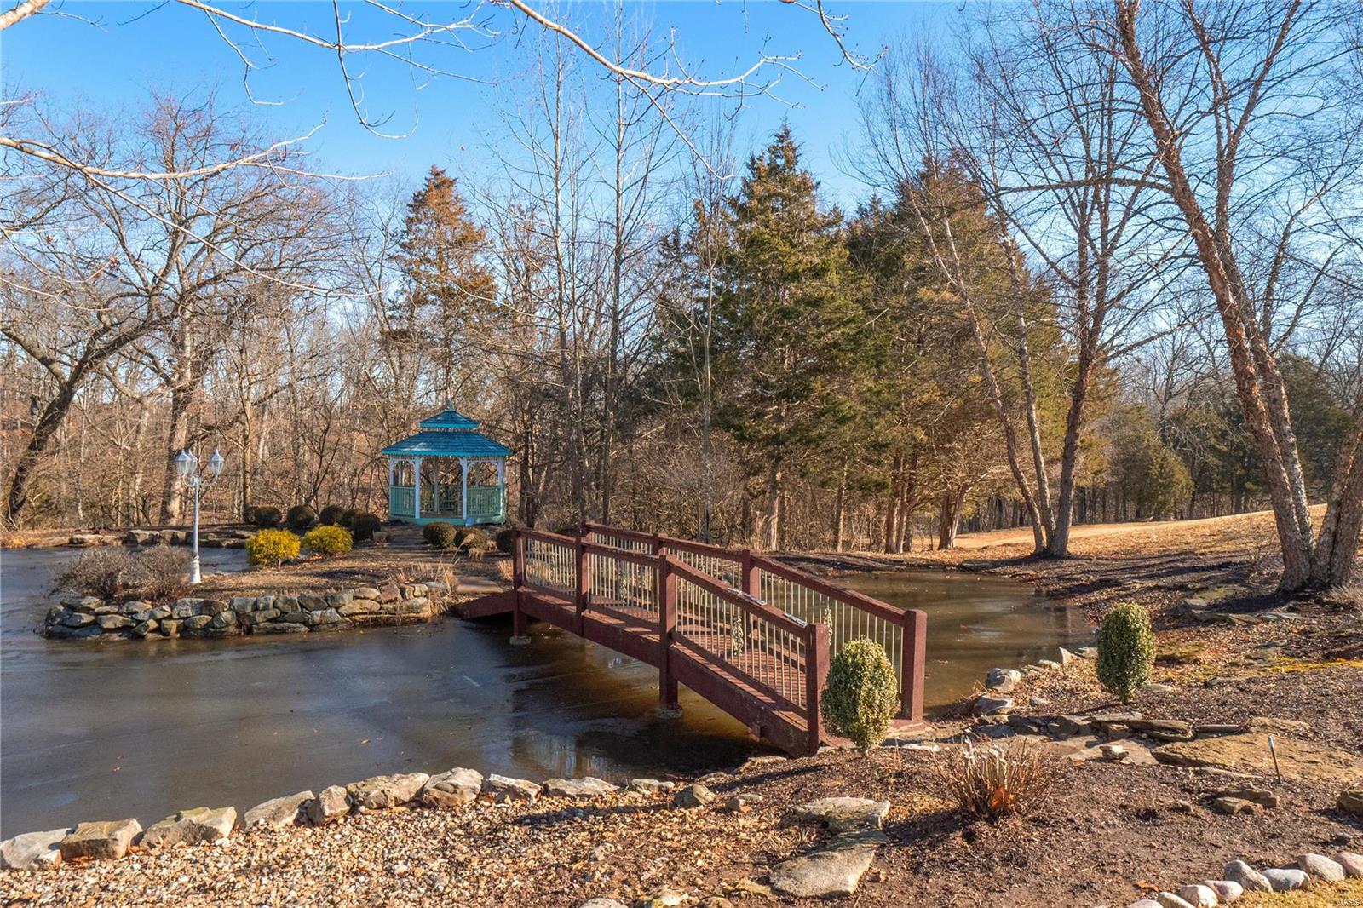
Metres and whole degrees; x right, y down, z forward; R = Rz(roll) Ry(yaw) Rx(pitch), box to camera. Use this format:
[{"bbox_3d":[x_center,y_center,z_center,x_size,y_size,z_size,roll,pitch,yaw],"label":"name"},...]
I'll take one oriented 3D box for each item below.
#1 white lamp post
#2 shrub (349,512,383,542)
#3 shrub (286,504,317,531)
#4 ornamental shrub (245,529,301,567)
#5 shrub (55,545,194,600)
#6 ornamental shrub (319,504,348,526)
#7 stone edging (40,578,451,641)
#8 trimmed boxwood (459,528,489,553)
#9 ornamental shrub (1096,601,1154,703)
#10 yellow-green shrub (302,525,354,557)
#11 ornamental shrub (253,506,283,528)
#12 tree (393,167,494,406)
[{"bbox_3d":[-8.407,1.081,15.900,0.820,2.380,0.800,0,0,-30],"label":"white lamp post"},{"bbox_3d":[-8.099,1.857,23.300,0.800,0.770,0.800,0,0,-18],"label":"shrub"},{"bbox_3d":[-11.091,1.848,26.500,0.880,0.750,0.880,0,0,0],"label":"shrub"},{"bbox_3d":[-8.272,1.898,18.400,1.100,0.780,1.080,0,0,-24],"label":"ornamental shrub"},{"bbox_3d":[-9.346,1.996,15.200,2.150,0.880,1.350,0,0,0],"label":"shrub"},{"bbox_3d":[-10.312,1.829,26.900,0.830,0.700,0.830,0,0,0],"label":"ornamental shrub"},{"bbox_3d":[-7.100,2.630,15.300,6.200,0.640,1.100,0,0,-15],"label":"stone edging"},{"bbox_3d":[-4.767,1.975,20.800,0.730,0.560,0.730,0,0,0],"label":"trimmed boxwood"},{"bbox_3d":[4.541,2.028,9.300,0.600,1.030,0.600,0,0,0],"label":"ornamental shrub"},{"bbox_3d":[-7.850,1.930,20.200,1.080,0.740,1.080,0,0,-22],"label":"yellow-green shrub"},{"bbox_3d":[-12.418,1.888,27.300,0.880,0.680,0.850,0,0,0],"label":"ornamental shrub"},{"bbox_3d":[-9.089,-4.431,35.000,3.800,13.200,3.800,0,0,-14],"label":"tree"}]

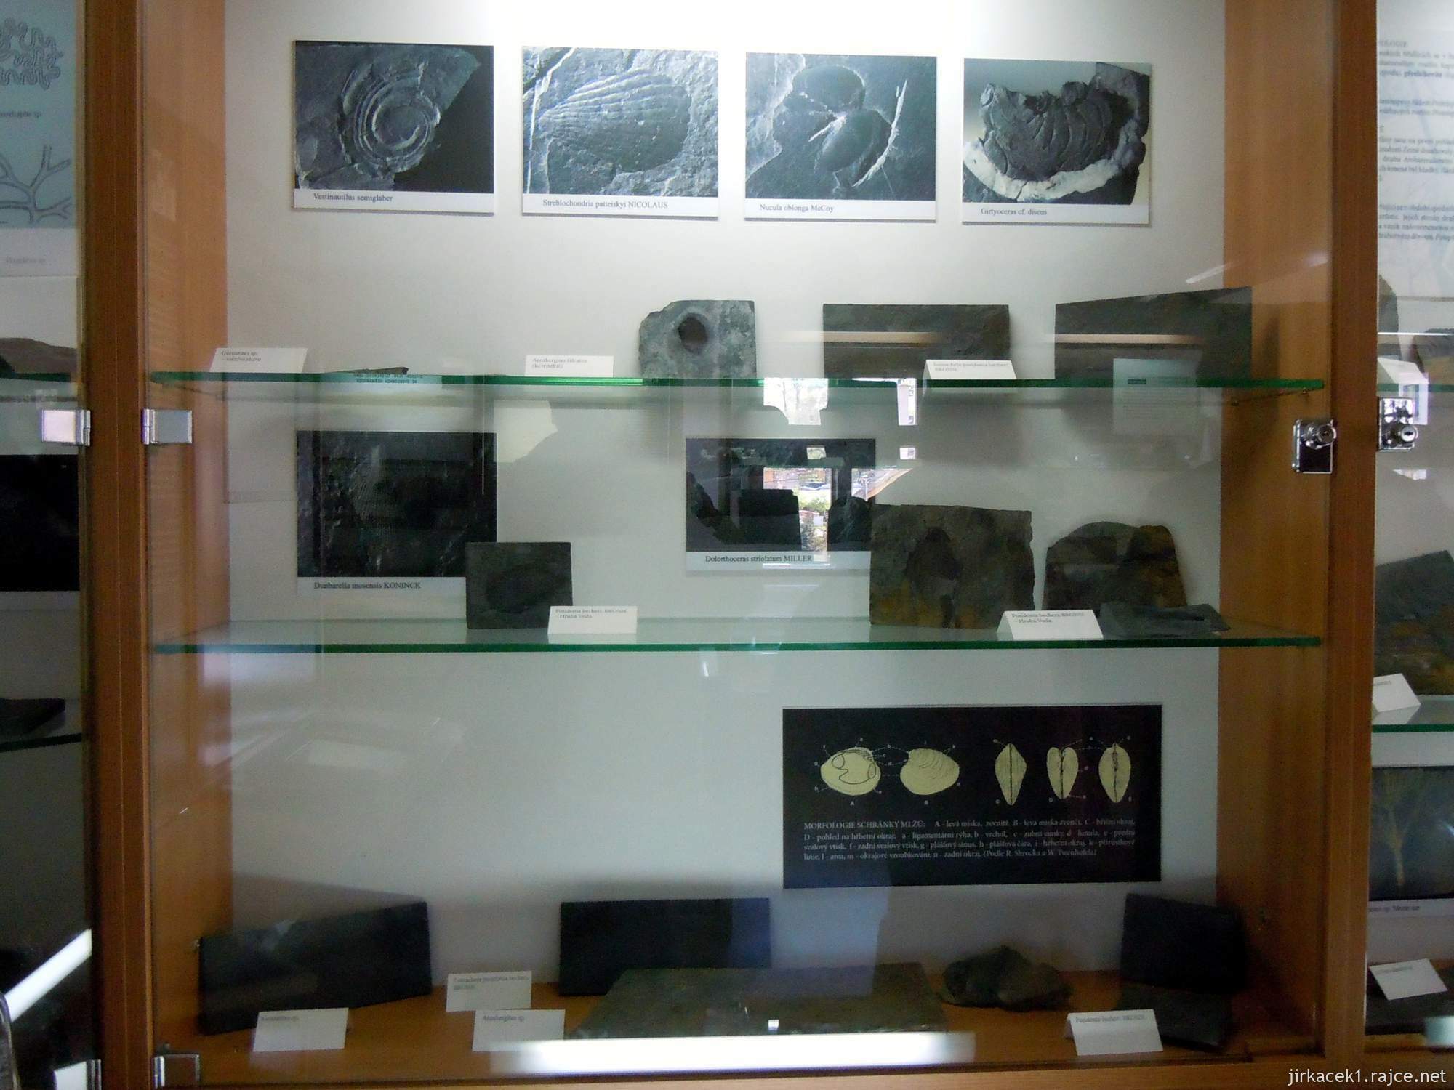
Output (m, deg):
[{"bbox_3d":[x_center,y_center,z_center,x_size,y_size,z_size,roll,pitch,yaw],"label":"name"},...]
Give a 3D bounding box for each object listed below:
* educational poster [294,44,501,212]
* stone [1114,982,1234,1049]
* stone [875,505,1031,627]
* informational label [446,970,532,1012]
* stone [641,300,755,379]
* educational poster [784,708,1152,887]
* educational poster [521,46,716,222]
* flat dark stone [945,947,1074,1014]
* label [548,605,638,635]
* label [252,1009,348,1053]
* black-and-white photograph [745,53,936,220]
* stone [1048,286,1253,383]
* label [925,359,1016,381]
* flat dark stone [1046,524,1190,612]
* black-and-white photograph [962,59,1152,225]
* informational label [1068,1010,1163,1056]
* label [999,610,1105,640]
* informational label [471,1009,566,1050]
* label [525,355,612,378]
[{"bbox_3d":[-0.353,-0.445,1.346,0.210,0.177,0.004,0,1,-4],"label":"educational poster"},{"bbox_3d":[0.448,0.479,1.280,0.107,0.012,0.128,1,2,24],"label":"stone"},{"bbox_3d":[0.237,0.024,1.327,0.167,0.129,0.023,0,-12,12],"label":"stone"},{"bbox_3d":[-0.251,0.469,1.334,0.087,0.029,0.050,0,1,-4],"label":"informational label"},{"bbox_3d":[-0.027,-0.183,1.174,0.107,0.085,0.026,0,-12,-4],"label":"stone"},{"bbox_3d":[0.241,0.244,1.233,0.374,0.176,0.010,0,1,-4],"label":"educational poster"},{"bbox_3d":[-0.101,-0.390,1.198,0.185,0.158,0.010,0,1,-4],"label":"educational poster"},{"bbox_3d":[0.299,0.456,1.356,0.129,0.053,0.085,0,1,-4],"label":"flat dark stone"},{"bbox_3d":[-0.115,0.065,1.098,0.075,0.027,0.035,0,1,-4],"label":"label"},{"bbox_3d":[-0.363,0.413,1.081,0.075,0.027,0.035,0,1,-5],"label":"label"},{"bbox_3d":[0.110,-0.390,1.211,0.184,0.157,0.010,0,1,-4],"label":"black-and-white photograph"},{"bbox_3d":[0.455,-0.211,1.347,0.197,0.111,0.020,1,-7,20],"label":"stone"},{"bbox_3d":[0.236,-0.168,1.230,0.083,0.025,0.057,0,1,-4],"label":"label"},{"bbox_3d":[0.418,0.031,1.368,0.151,0.114,0.021,0,-15,2],"label":"flat dark stone"},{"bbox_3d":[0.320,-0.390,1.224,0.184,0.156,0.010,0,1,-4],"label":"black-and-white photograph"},{"bbox_3d":[0.329,0.413,1.075,0.075,0.027,0.035,0,1,-9],"label":"informational label"},{"bbox_3d":[0.307,0.074,1.198,0.084,0.025,0.059,0,1,-4],"label":"label"},{"bbox_3d":[-0.202,0.471,1.238,0.087,0.029,0.050,0,1,-4],"label":"informational label"},{"bbox_3d":[-0.137,-0.152,1.097,0.075,0.027,0.035,0,1,-4],"label":"label"}]

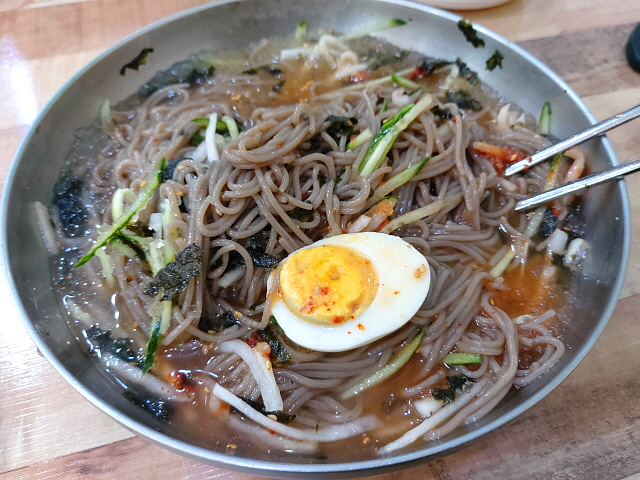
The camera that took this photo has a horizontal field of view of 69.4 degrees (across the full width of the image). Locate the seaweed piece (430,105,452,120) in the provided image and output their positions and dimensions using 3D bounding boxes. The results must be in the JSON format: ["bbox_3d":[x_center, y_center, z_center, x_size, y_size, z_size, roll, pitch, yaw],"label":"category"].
[{"bbox_3d":[0.055,-0.058,0.210,0.008,0.003,0.007,-13,57,-8],"label":"seaweed piece"}]

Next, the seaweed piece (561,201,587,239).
[{"bbox_3d":[0.102,-0.008,0.187,0.006,0.004,0.019,0,56,1],"label":"seaweed piece"}]

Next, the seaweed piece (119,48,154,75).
[{"bbox_3d":[-0.093,-0.091,0.236,0.003,0.005,0.021,15,56,44],"label":"seaweed piece"}]

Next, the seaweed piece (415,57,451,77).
[{"bbox_3d":[0.058,-0.090,0.238,0.019,0.004,0.008,-23,59,-14],"label":"seaweed piece"}]

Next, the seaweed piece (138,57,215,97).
[{"bbox_3d":[-0.074,-0.085,0.240,0.041,0.004,0.014,-31,62,-19],"label":"seaweed piece"}]

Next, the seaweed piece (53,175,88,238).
[{"bbox_3d":[-0.104,-0.015,0.193,0.009,0.005,0.033,-24,59,-14],"label":"seaweed piece"}]

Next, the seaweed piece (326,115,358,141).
[{"bbox_3d":[0.009,-0.048,0.195,0.014,0.005,0.011,-1,56,0],"label":"seaweed piece"}]

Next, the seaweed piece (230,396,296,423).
[{"bbox_3d":[-0.017,0.053,0.143,0.020,0.003,0.004,9,57,6],"label":"seaweed piece"}]

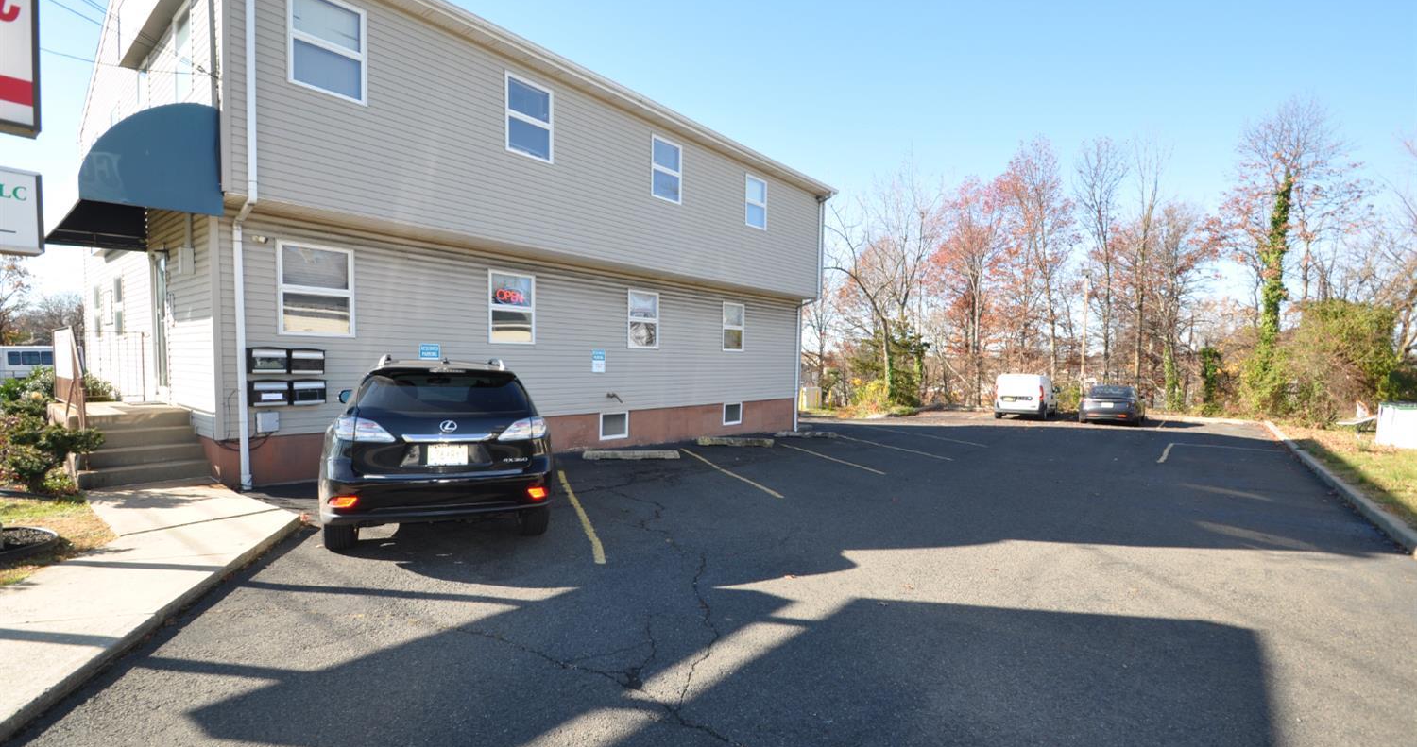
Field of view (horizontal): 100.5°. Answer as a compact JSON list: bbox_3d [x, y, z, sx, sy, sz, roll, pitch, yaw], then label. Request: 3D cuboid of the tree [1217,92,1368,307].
[{"bbox_3d":[28.339,-5.674,28.500,6.000,15.000,6.000,-1,1,-45],"label":"tree"}]

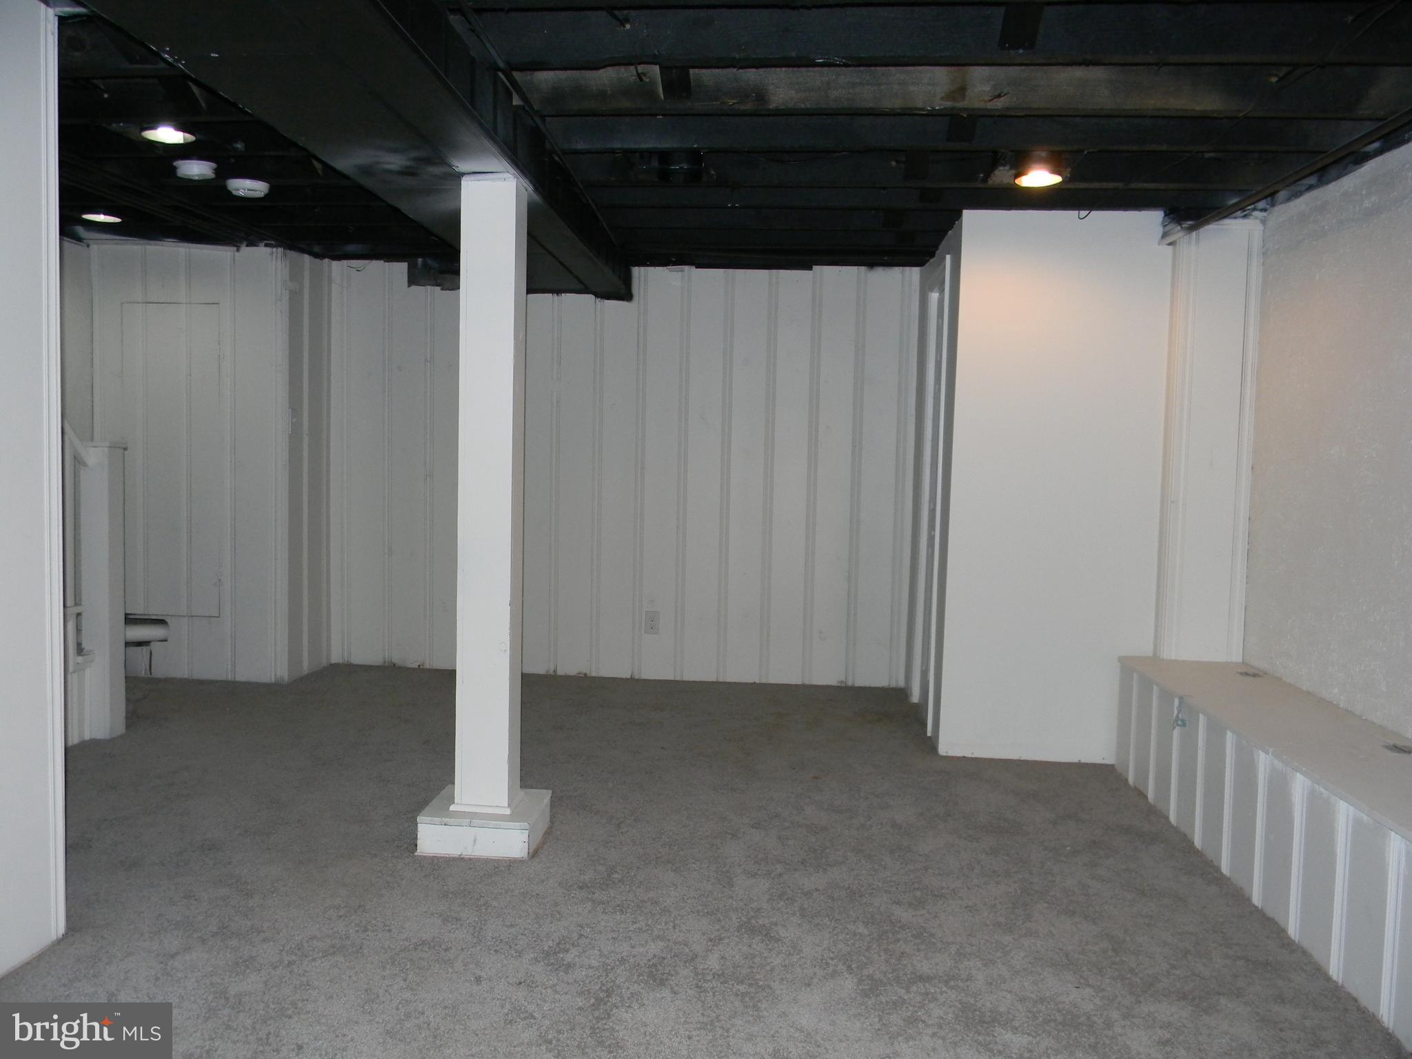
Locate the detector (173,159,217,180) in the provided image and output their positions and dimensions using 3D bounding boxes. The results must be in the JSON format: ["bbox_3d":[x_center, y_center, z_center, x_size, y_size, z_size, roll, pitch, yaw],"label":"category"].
[{"bbox_3d":[-1.642,-1.153,3.672,0.135,0.040,0.135,2,3,5],"label":"detector"}]

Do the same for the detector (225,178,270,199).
[{"bbox_3d":[-1.594,-1.181,3.977,0.145,0.042,0.145,2,3,5],"label":"detector"}]

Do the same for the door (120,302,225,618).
[{"bbox_3d":[-2.473,-0.319,5.310,0.470,1.445,0.040,2,3,5],"label":"door"}]

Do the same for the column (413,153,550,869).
[{"bbox_3d":[-0.585,-0.042,3.129,0.305,1.806,0.305,2,3,5],"label":"column"}]

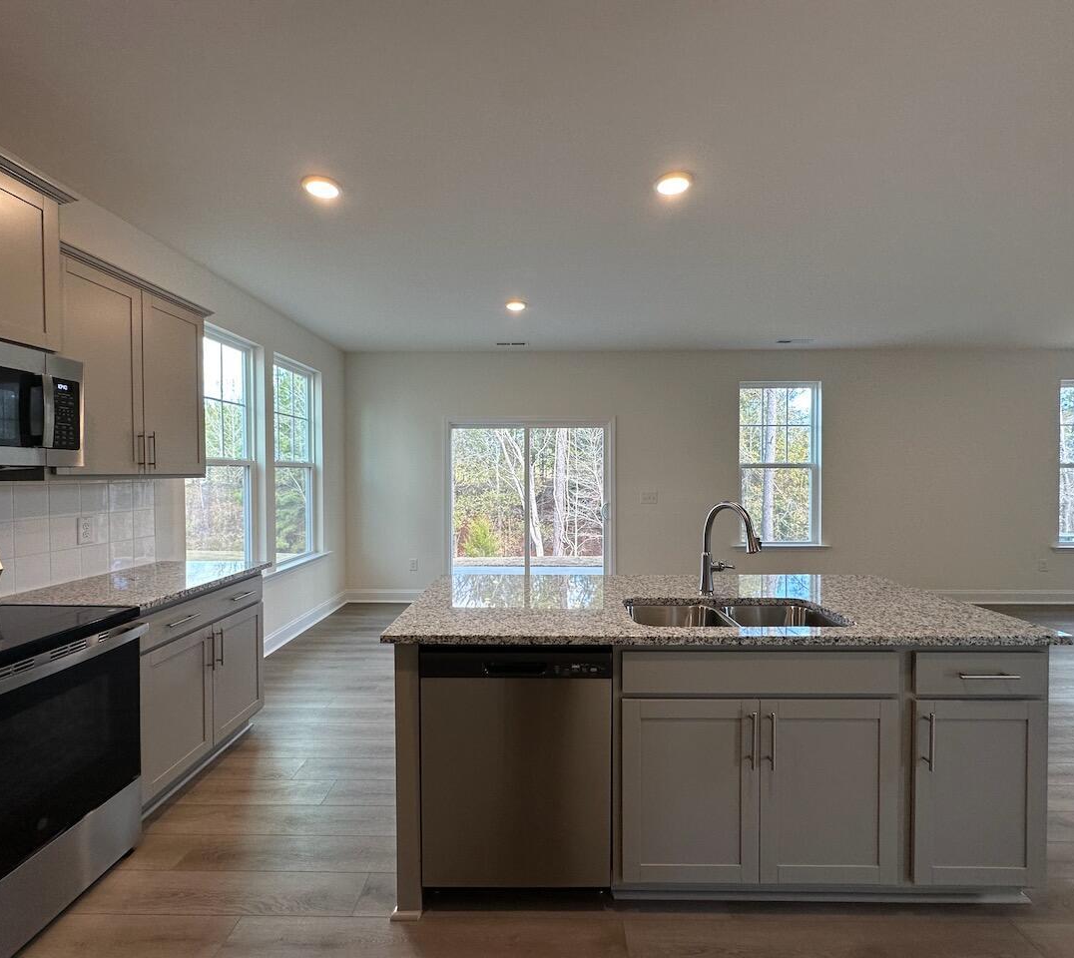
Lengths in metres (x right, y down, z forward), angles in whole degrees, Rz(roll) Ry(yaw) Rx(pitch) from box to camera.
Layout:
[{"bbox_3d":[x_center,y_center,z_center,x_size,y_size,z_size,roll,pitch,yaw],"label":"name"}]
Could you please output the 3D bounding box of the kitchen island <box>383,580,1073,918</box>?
[{"bbox_3d":[0.595,0.941,2.071,2.132,0.920,0.930,0,1,1],"label":"kitchen island"}]

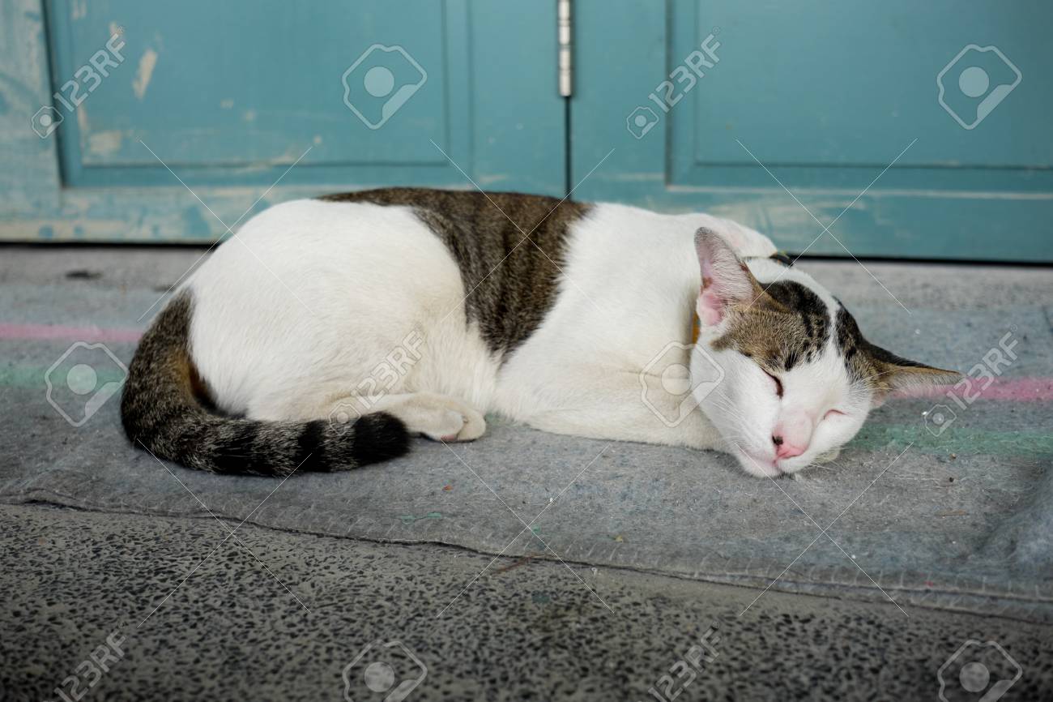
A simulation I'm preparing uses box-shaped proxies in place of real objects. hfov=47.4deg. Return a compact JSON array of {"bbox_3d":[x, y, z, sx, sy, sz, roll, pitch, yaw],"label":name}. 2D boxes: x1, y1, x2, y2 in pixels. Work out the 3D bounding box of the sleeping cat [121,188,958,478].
[{"bbox_3d":[0.008,-0.031,0.805,0.510,0.145,0.280,0,17,4],"label":"sleeping cat"}]

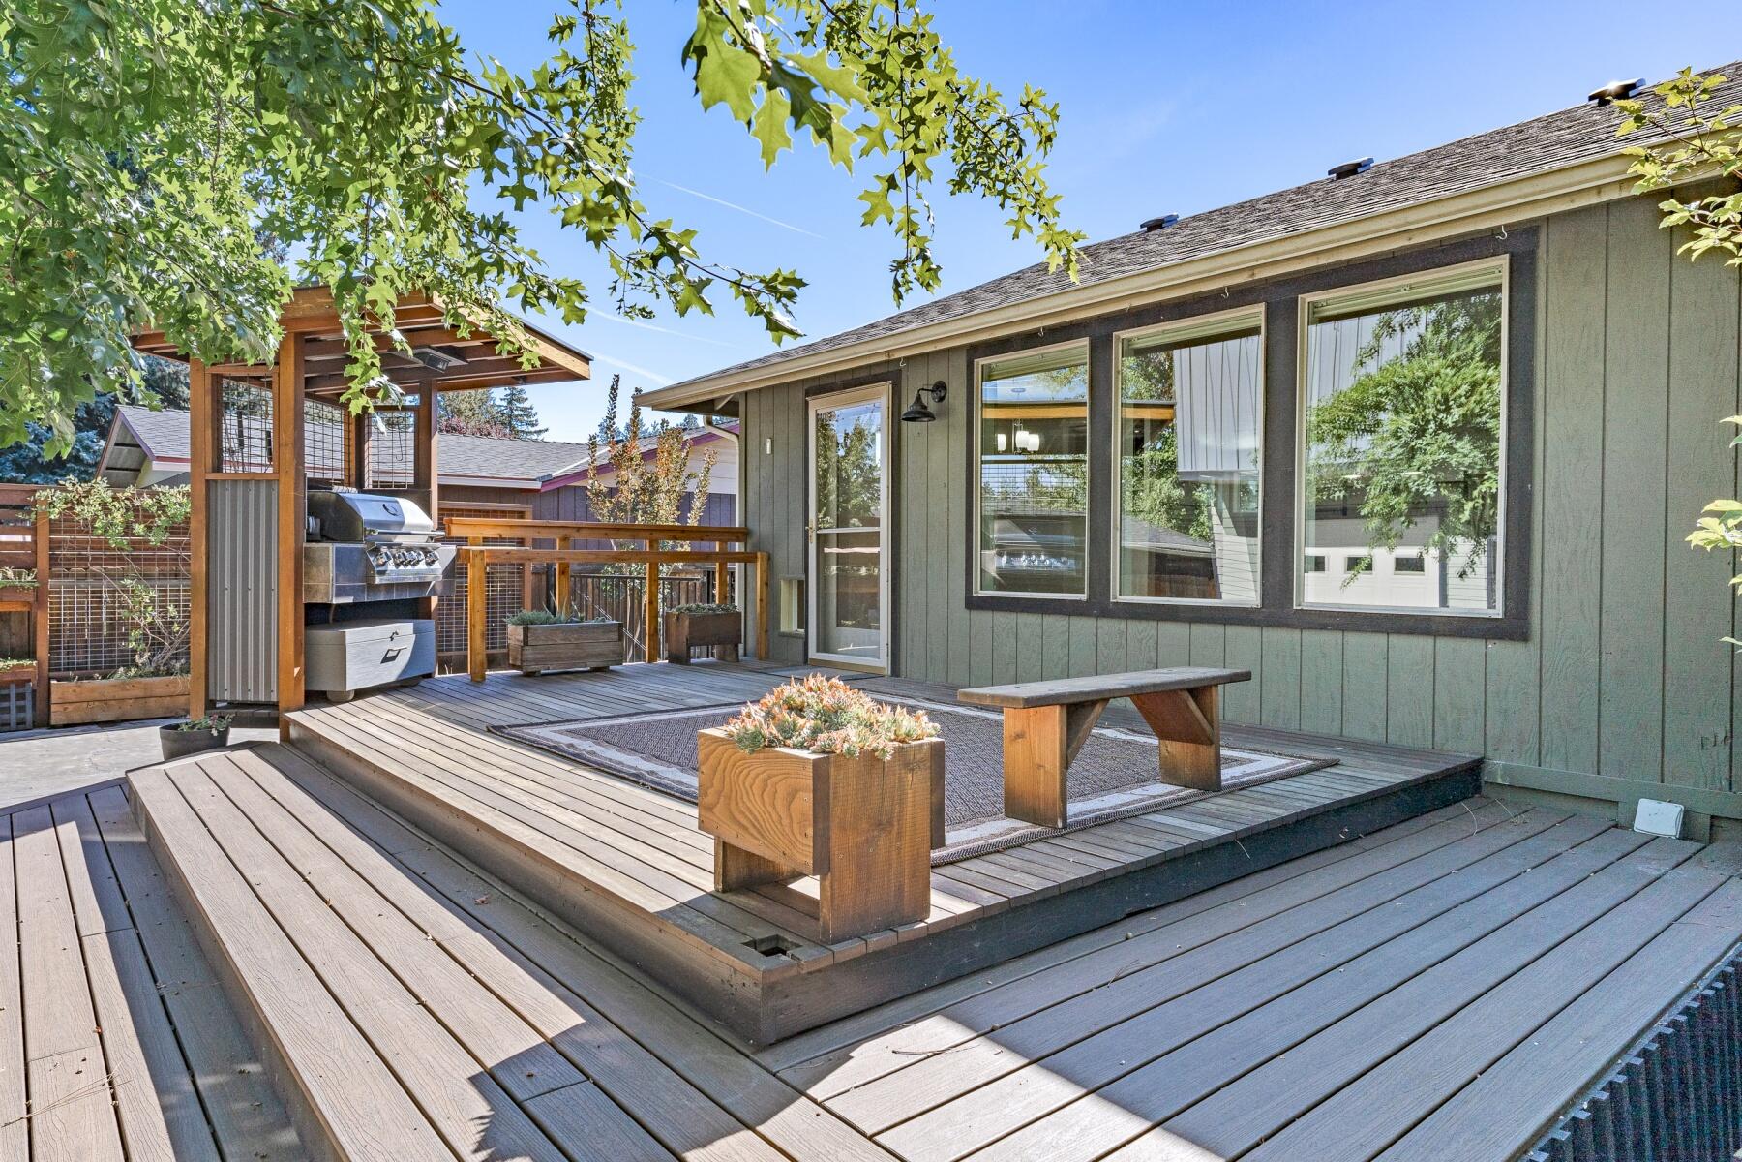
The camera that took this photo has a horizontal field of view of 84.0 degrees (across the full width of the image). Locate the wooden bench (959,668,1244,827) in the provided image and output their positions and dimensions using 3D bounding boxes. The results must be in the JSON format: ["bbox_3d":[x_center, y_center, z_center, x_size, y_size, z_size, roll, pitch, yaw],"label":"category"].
[{"bbox_3d":[0.848,0.557,3.356,1.219,0.432,0.288,0,1,-38],"label":"wooden bench"}]

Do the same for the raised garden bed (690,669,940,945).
[{"bbox_3d":[-0.126,0.541,2.379,0.378,0.490,0.493,0,1,-39],"label":"raised garden bed"}]

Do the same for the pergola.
[{"bbox_3d":[-2.986,-0.367,5.985,1.728,2.424,2.175,0,1,6],"label":"pergola"}]

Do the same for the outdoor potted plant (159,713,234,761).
[{"bbox_3d":[-3.630,0.865,5.220,0.330,0.300,0.330,0,1,0],"label":"outdoor potted plant"}]

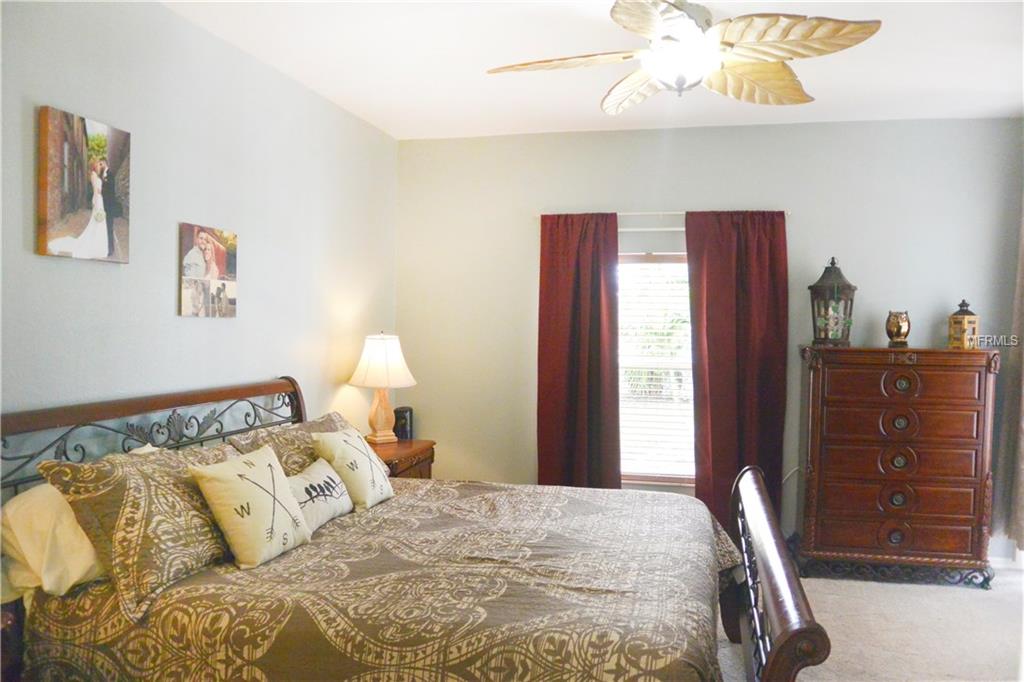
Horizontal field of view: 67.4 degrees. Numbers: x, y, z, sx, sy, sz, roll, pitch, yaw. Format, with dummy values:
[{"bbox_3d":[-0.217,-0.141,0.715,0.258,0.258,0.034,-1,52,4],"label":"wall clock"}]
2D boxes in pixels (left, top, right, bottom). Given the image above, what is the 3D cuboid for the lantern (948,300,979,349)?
[{"bbox_3d":[2.748,-0.100,4.665,0.150,0.295,0.150,0,2,-31],"label":"lantern"}]

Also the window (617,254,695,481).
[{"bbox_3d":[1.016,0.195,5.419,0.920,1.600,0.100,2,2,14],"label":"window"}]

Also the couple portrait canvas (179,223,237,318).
[{"bbox_3d":[-1.419,-0.319,3.597,0.024,0.410,0.410,2,2,14],"label":"couple portrait canvas"}]

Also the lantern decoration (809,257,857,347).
[{"bbox_3d":[2.021,-0.244,4.847,0.300,0.570,0.280,2,2,14],"label":"lantern decoration"}]

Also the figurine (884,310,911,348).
[{"bbox_3d":[2.395,-0.071,4.751,0.145,0.225,0.130,2,2,14],"label":"figurine"}]

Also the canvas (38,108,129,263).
[{"bbox_3d":[-1.581,-0.562,2.865,0.038,0.510,0.400,2,2,14],"label":"canvas"}]

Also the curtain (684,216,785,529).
[{"bbox_3d":[1.517,0.196,5.216,0.650,2.140,0.110,2,2,14],"label":"curtain"}]

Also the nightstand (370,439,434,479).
[{"bbox_3d":[-0.832,1.020,4.824,0.520,0.710,0.750,2,2,14],"label":"nightstand"}]

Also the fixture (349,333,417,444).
[{"bbox_3d":[-0.821,0.295,4.959,0.420,0.705,0.420,1,2,0],"label":"fixture"}]

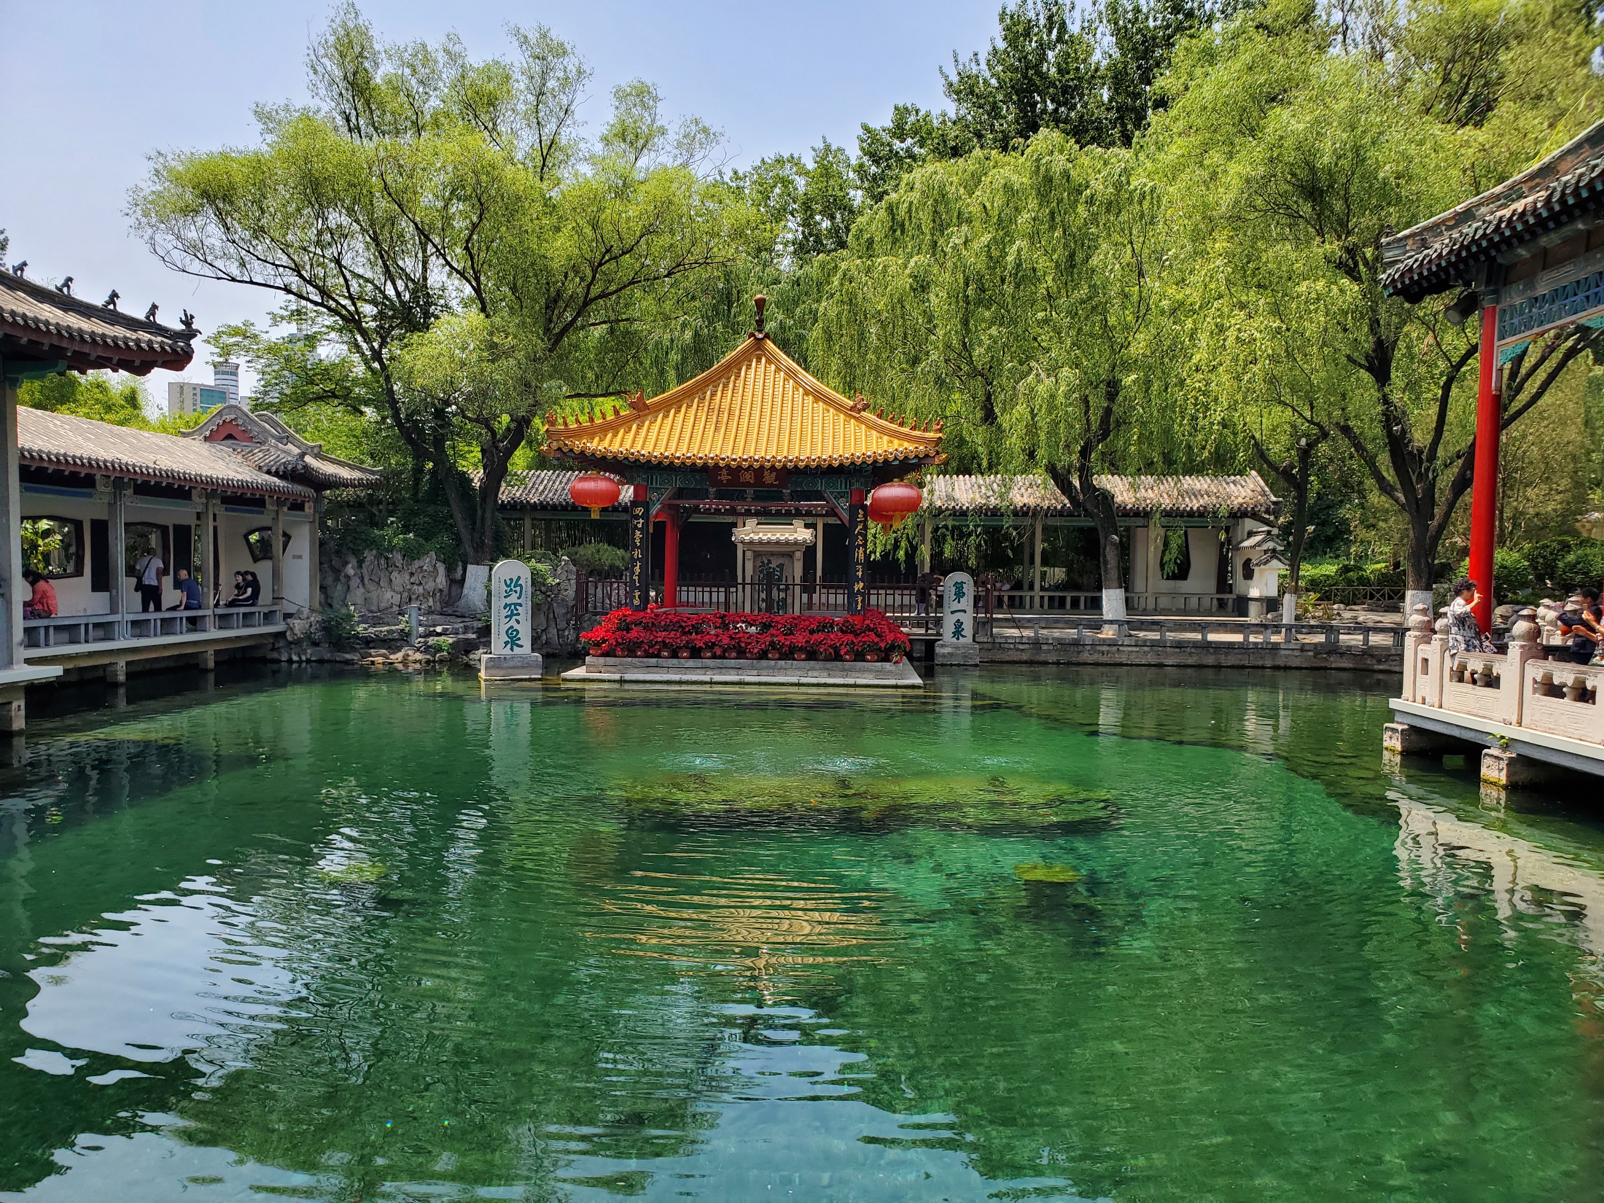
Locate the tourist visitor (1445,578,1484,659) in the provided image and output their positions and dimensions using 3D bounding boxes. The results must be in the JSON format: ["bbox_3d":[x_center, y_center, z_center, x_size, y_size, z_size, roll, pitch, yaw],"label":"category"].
[{"bbox_3d":[7.172,0.382,12.900,0.650,1.280,0.500,1,2,3],"label":"tourist visitor"}]

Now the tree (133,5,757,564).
[{"bbox_3d":[-8.345,-6.732,28.200,14.500,14.300,12.500,1,2,3],"label":"tree"}]

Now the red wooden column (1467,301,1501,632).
[{"bbox_3d":[7.703,-1.082,13.600,0.270,4.500,0.270,1,2,3],"label":"red wooden column"}]

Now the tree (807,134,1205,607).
[{"bbox_3d":[5.087,-5.178,29.200,9.700,12.000,9.300,1,2,3],"label":"tree"}]

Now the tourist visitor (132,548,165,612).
[{"bbox_3d":[-12.259,-0.165,22.600,0.520,1.650,0.330,-1,2,-34],"label":"tourist visitor"}]

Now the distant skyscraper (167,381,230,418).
[{"bbox_3d":[-350.582,-74.631,700.000,38.000,105.000,32.000,0,2,-30],"label":"distant skyscraper"}]

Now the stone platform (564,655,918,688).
[{"bbox_3d":[-0.916,1.187,24.800,6.500,0.450,6.300,1,2,3],"label":"stone platform"}]

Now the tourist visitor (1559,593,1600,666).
[{"bbox_3d":[9.249,0.487,14.400,0.750,1.300,0.500,1,2,-6],"label":"tourist visitor"}]

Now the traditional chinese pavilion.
[{"bbox_3d":[-0.903,-2.670,24.800,7.100,7.200,7.100,1,2,3],"label":"traditional chinese pavilion"}]

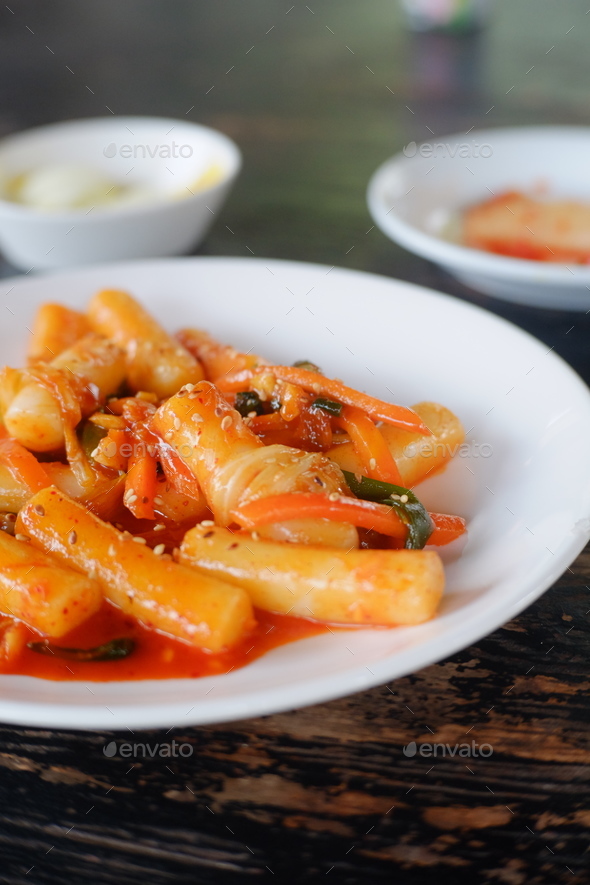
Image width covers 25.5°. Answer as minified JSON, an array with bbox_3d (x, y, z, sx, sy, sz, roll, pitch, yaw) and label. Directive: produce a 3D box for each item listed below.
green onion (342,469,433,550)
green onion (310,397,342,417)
[{"bbox_3d":[0.026,0.020,0.375,0.027,0.016,0.017,6,30,10],"label":"green onion"},{"bbox_3d":[0.009,-0.010,0.359,0.008,0.003,0.004,17,32,4],"label":"green onion"}]

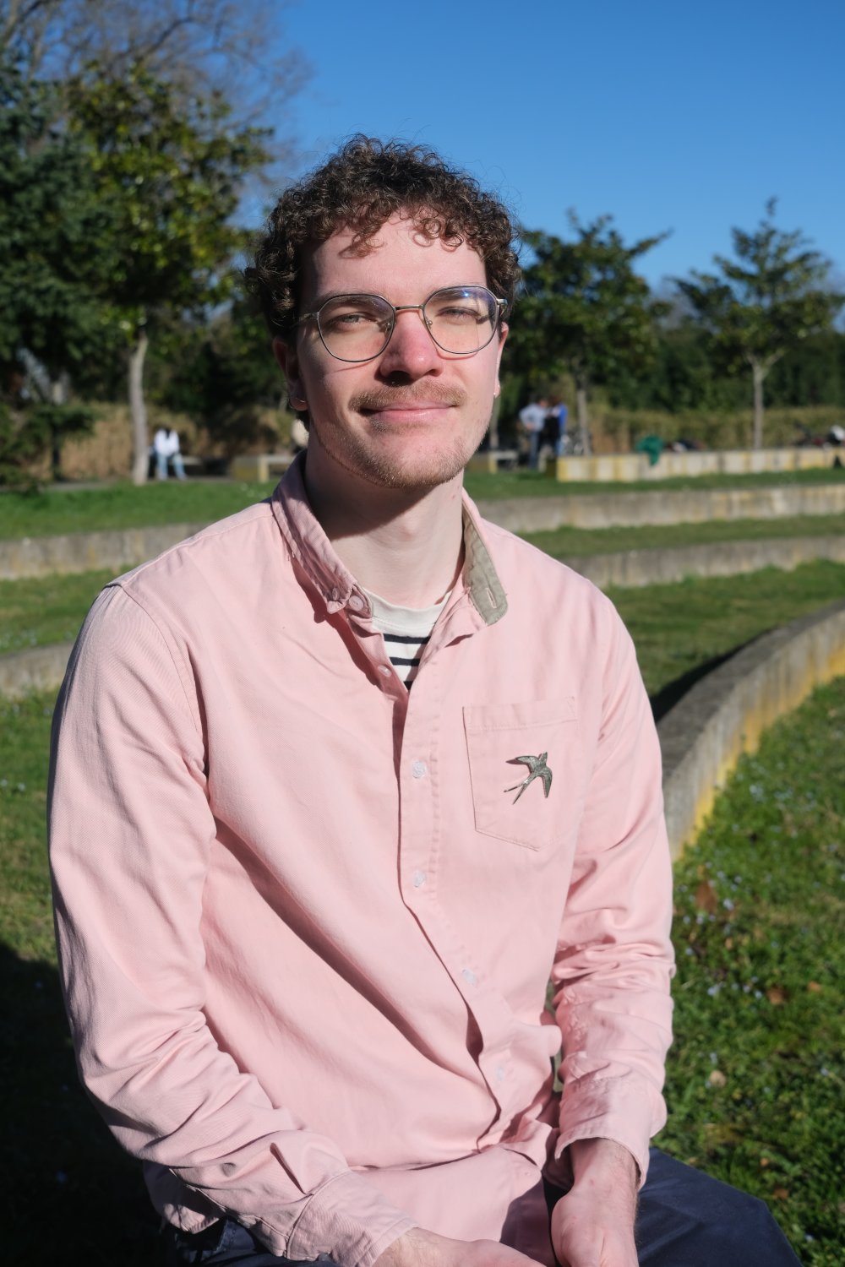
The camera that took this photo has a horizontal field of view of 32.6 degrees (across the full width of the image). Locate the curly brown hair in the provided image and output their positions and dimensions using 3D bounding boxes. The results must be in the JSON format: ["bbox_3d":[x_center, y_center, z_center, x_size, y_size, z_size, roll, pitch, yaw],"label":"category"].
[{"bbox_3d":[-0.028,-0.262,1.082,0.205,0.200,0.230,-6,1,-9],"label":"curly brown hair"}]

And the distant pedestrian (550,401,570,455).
[{"bbox_3d":[3.284,-4.816,34.682,0.420,1.697,0.500,-3,9,-21],"label":"distant pedestrian"}]

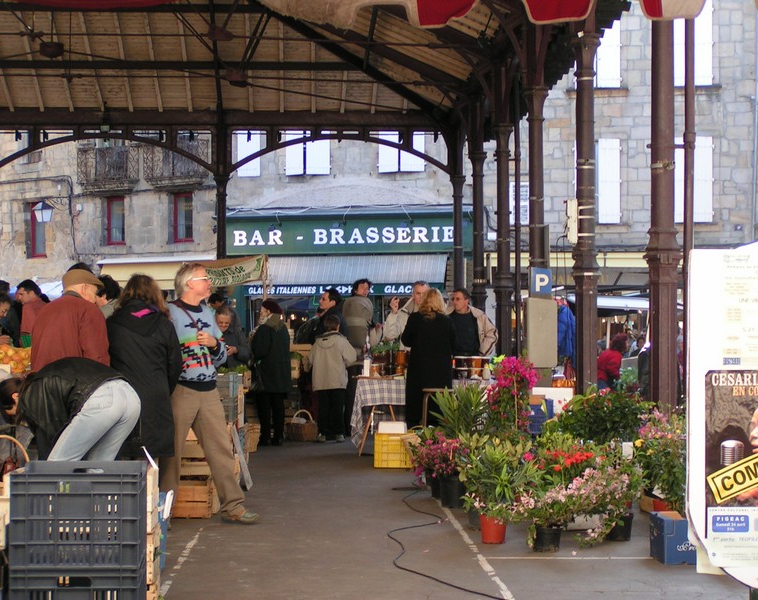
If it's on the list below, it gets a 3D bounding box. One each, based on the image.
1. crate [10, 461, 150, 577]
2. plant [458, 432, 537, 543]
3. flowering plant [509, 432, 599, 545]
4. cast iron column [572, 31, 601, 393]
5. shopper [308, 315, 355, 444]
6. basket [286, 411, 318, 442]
[{"bbox_3d":[-0.967,0.695,5.636,0.400,0.300,0.580,0,-1,-6],"label":"crate"},{"bbox_3d":[0.725,1.133,10.600,0.470,0.660,0.450,0,-1,-2],"label":"plant"},{"bbox_3d":[1.036,1.118,10.180,0.530,0.667,0.480,0,-1,0],"label":"flowering plant"},{"bbox_3d":[2.245,-0.648,18.766,0.320,4.532,0.320,0,-1,-2],"label":"cast iron column"},{"bbox_3d":[-0.540,0.902,19.900,0.540,1.460,0.360,0,-1,14],"label":"shopper"},{"bbox_3d":[-0.908,1.466,20.276,0.380,0.363,0.300,0,-1,0],"label":"basket"}]

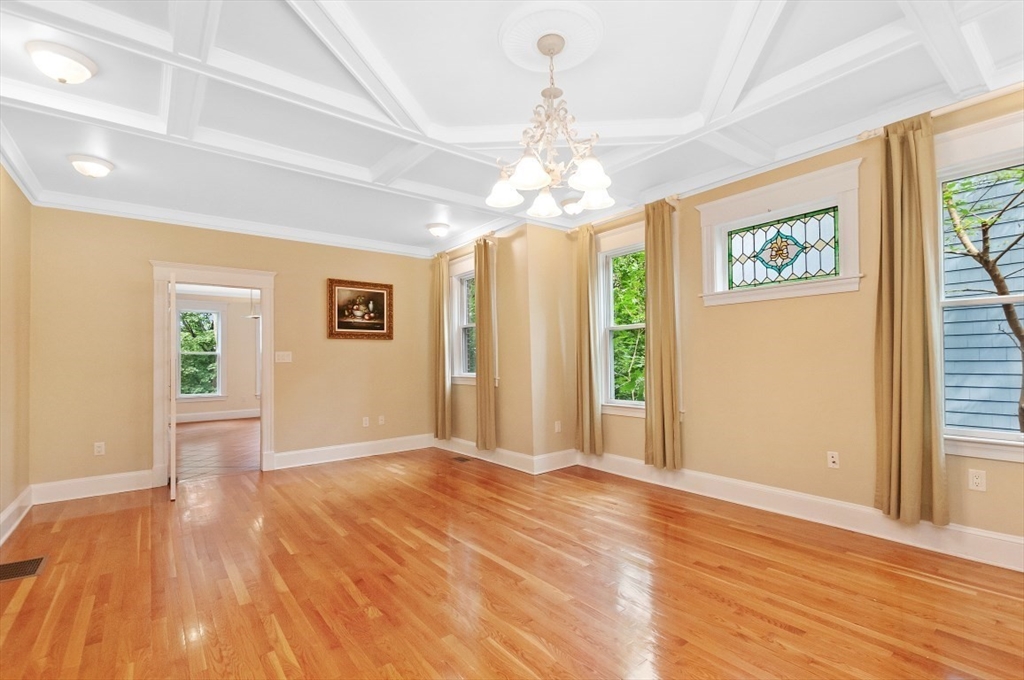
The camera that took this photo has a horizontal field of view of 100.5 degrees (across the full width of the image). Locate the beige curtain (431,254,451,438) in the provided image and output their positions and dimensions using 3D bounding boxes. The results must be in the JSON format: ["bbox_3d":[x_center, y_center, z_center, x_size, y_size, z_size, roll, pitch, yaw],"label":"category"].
[{"bbox_3d":[-0.919,0.075,5.606,0.126,2.436,0.346,0,-2,-40],"label":"beige curtain"}]

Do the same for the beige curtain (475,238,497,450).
[{"bbox_3d":[-0.306,0.045,5.022,0.100,2.441,0.270,1,-3,-39],"label":"beige curtain"}]

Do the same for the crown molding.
[{"bbox_3d":[-2.583,-1.216,4.802,3.833,0.113,0.105,0,-2,-40],"label":"crown molding"}]

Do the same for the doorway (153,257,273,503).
[{"bbox_3d":[-3.189,0.345,4.618,1.135,2.288,0.160,1,-3,-39],"label":"doorway"}]

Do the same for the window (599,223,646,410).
[{"bbox_3d":[1.232,-0.229,4.217,0.105,1.817,0.945,0,-2,-40],"label":"window"}]

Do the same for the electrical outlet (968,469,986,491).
[{"bbox_3d":[2.728,0.824,2.496,0.009,0.109,0.068,1,-3,-39],"label":"electrical outlet"}]

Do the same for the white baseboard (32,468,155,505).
[{"bbox_3d":[-3.911,1.384,4.005,0.821,0.192,0.025,1,-3,-39],"label":"white baseboard"}]

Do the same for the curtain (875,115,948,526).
[{"bbox_3d":[2.400,-0.132,2.615,0.126,2.420,0.326,0,-2,-40],"label":"curtain"}]

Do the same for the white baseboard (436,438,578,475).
[{"bbox_3d":[-0.182,1.313,5.314,0.630,0.189,2.121,0,-2,-40],"label":"white baseboard"}]

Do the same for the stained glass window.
[{"bbox_3d":[2.048,-0.669,3.250,0.042,0.493,0.761,0,-2,-40],"label":"stained glass window"}]

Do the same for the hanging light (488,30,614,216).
[{"bbox_3d":[0.201,-1.094,2.122,0.640,0.775,0.640,-1,-2,0],"label":"hanging light"}]

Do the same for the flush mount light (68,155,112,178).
[{"bbox_3d":[-3.055,-1.249,3.088,0.252,0.105,0.252,0,-2,-40],"label":"flush mount light"}]

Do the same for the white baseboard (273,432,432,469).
[{"bbox_3d":[-1.835,1.347,5.328,1.979,0.205,0.026,0,-2,-40],"label":"white baseboard"}]

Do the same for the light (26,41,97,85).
[{"bbox_3d":[-2.284,-1.378,2.172,0.270,0.116,0.270,1,-3,-39],"label":"light"}]

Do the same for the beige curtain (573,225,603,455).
[{"bbox_3d":[0.837,-0.002,4.715,0.100,2.500,0.270,1,-3,-39],"label":"beige curtain"}]

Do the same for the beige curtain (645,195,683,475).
[{"bbox_3d":[1.417,-0.056,3.999,0.100,2.490,0.270,1,-3,-39],"label":"beige curtain"}]

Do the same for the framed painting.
[{"bbox_3d":[-1.876,-0.371,5.392,0.819,0.735,0.047,0,-2,-40],"label":"framed painting"}]

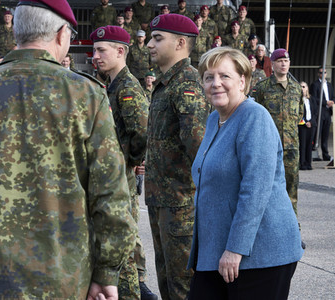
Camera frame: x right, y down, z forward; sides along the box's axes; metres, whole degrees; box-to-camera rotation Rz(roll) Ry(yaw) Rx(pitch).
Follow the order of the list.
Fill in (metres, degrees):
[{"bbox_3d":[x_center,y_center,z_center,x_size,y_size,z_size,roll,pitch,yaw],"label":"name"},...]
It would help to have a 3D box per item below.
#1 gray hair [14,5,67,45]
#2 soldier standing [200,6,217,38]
[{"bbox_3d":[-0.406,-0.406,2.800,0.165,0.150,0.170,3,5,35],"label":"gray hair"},{"bbox_3d":[0.847,-2.087,18.169,0.530,1.800,0.340,0,4,-5],"label":"soldier standing"}]

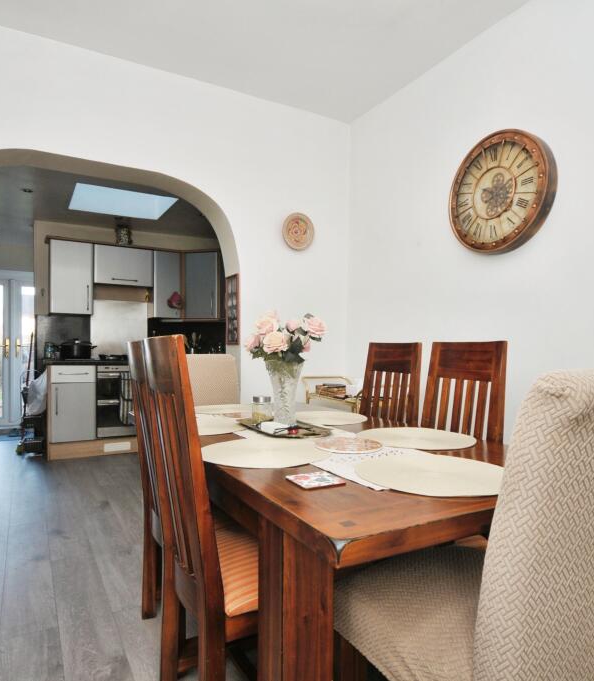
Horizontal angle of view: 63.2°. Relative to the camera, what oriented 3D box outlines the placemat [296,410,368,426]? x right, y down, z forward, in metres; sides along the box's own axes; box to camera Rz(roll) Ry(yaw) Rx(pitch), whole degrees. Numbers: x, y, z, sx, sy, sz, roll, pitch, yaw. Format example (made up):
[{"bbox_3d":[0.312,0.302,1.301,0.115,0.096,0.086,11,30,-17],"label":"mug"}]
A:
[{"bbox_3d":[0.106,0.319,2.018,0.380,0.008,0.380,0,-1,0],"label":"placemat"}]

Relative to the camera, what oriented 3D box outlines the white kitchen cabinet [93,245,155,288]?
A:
[{"bbox_3d":[-1.886,-0.777,5.207,0.600,0.405,0.320,0,-1,-29],"label":"white kitchen cabinet"}]

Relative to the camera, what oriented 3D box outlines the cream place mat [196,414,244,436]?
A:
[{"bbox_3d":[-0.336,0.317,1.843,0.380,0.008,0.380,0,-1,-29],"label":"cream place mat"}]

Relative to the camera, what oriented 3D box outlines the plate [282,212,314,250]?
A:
[{"bbox_3d":[0.018,-0.802,3.532,0.270,0.275,0.030,1,-1,-29],"label":"plate"}]

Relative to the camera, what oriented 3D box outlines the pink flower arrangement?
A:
[{"bbox_3d":[-0.043,-0.007,1.820,0.300,0.200,0.260,0,-1,0],"label":"pink flower arrangement"}]

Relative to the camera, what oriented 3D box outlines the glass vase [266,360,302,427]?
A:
[{"bbox_3d":[-0.045,0.197,1.815,0.150,0.245,0.150,0,-1,0],"label":"glass vase"}]

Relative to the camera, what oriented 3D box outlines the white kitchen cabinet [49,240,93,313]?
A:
[{"bbox_3d":[-2.340,-0.624,4.993,0.400,0.720,0.310,1,-1,-29],"label":"white kitchen cabinet"}]

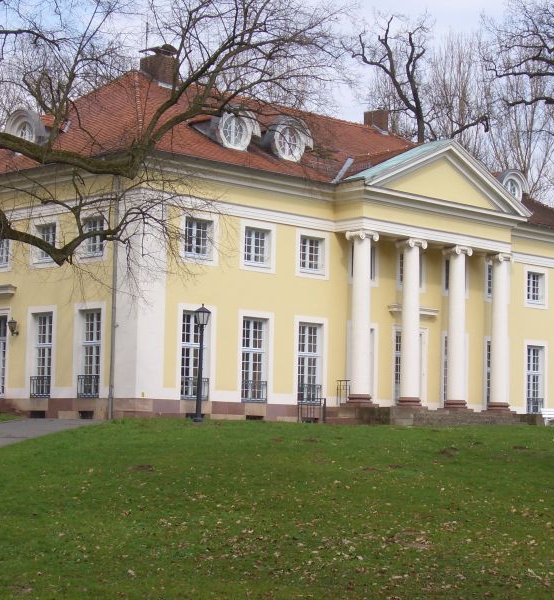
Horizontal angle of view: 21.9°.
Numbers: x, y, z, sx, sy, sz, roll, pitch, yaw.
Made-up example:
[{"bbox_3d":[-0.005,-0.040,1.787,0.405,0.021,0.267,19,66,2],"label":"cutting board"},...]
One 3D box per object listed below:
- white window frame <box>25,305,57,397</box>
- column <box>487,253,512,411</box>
[{"bbox_3d":[-8.889,2.006,54.355,0.250,3.486,1.802,7,-8,-44],"label":"white window frame"},{"bbox_3d":[9.811,1.419,62.840,0.970,6.965,0.970,1,-5,0],"label":"column"}]

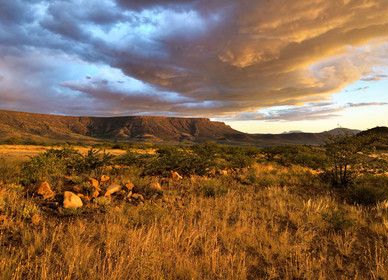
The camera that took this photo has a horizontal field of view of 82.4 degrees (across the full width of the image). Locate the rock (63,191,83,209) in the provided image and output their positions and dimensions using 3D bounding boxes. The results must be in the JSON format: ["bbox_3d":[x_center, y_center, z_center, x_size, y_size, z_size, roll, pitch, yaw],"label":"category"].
[{"bbox_3d":[-3.159,1.574,5.800,0.498,0.449,0.410,0,-1,-29],"label":"rock"}]

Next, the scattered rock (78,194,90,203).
[{"bbox_3d":[-3.020,1.601,6.100,0.320,0.206,0.264,0,-1,-26],"label":"scattered rock"}]

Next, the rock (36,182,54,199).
[{"bbox_3d":[-4.208,1.446,6.300,0.469,0.477,0.387,0,-1,-34],"label":"rock"}]

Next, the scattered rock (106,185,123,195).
[{"bbox_3d":[-2.443,1.531,6.800,0.482,0.292,0.348,0,-1,-20],"label":"scattered rock"}]

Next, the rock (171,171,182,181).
[{"bbox_3d":[-0.781,1.584,9.886,0.504,0.420,0.429,0,-1,0],"label":"rock"}]

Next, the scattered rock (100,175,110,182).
[{"bbox_3d":[-3.540,1.540,8.864,0.377,0.302,0.321,0,-1,0],"label":"scattered rock"}]

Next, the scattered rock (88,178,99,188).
[{"bbox_3d":[-3.281,1.443,7.300,0.326,0.351,0.269,0,-1,-24],"label":"scattered rock"}]

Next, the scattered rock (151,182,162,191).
[{"bbox_3d":[-1.366,1.693,8.070,0.412,0.274,0.350,0,-1,0],"label":"scattered rock"}]

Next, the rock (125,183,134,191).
[{"bbox_3d":[-2.022,1.481,7.000,0.276,0.221,0.256,0,-1,-16],"label":"rock"}]

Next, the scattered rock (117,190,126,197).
[{"bbox_3d":[-2.340,1.727,7.152,0.304,0.183,0.259,0,-1,0],"label":"scattered rock"}]

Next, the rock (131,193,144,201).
[{"bbox_3d":[-1.572,1.622,6.250,0.342,0.219,0.282,0,-1,-14],"label":"rock"}]

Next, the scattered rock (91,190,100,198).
[{"bbox_3d":[-3.089,1.709,6.950,0.296,0.237,0.251,0,-1,0],"label":"scattered rock"}]

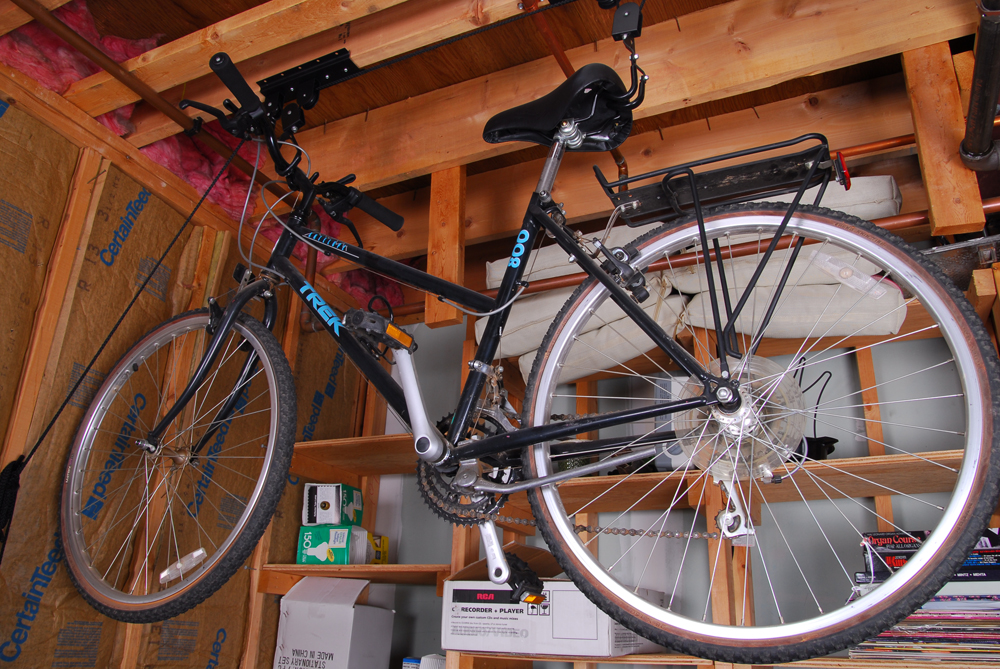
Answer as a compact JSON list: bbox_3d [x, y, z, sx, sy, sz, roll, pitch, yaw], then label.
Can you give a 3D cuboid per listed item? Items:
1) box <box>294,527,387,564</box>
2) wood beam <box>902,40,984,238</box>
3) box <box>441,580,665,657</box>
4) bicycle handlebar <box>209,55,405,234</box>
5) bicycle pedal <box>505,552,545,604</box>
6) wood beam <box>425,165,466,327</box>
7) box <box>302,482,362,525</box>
[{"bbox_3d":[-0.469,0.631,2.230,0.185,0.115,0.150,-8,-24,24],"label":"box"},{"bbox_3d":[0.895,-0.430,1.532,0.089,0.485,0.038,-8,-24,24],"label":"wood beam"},{"bbox_3d":[0.145,0.751,1.976,0.425,0.160,0.460,-7,-24,21],"label":"box"},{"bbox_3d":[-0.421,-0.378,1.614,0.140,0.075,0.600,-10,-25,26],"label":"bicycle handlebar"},{"bbox_3d":[0.027,0.387,1.201,0.095,0.030,0.080,36,-2,33],"label":"bicycle pedal"},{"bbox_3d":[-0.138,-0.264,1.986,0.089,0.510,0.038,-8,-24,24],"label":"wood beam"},{"bbox_3d":[-0.495,0.524,2.274,0.135,0.120,0.125,-8,-24,24],"label":"box"}]

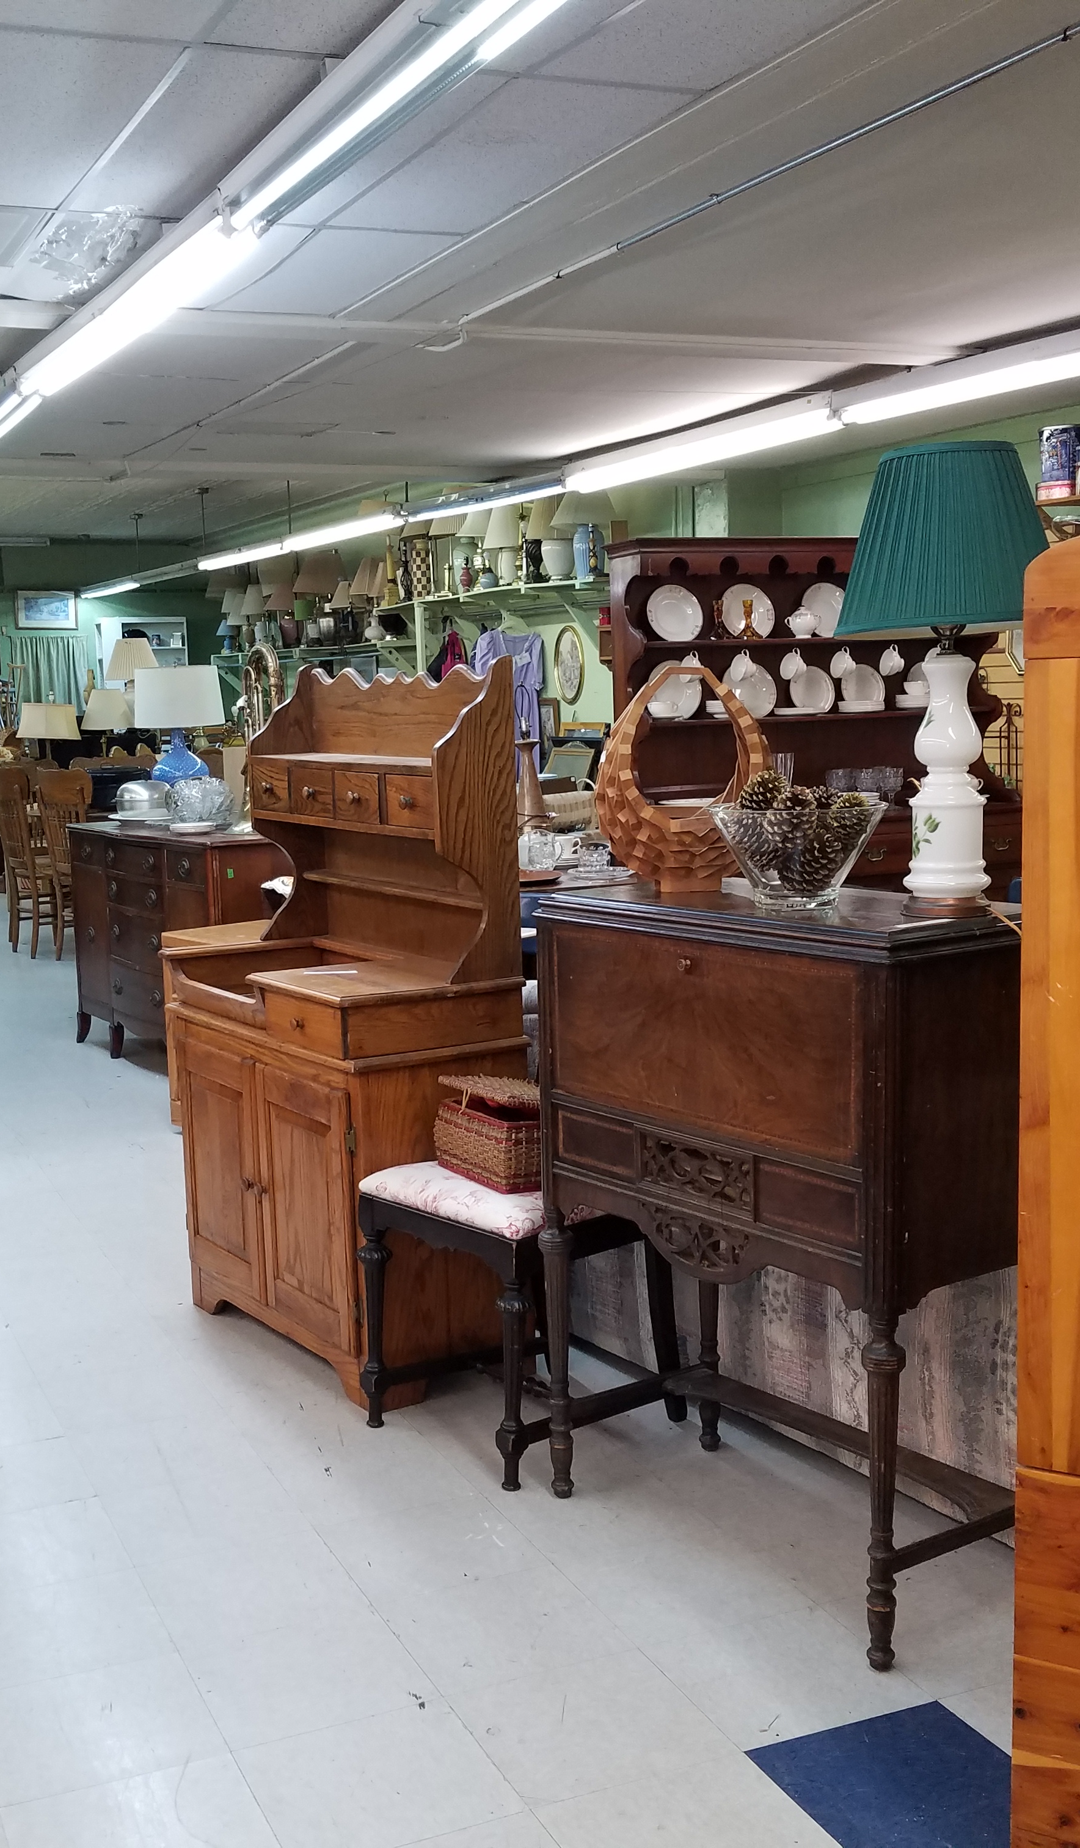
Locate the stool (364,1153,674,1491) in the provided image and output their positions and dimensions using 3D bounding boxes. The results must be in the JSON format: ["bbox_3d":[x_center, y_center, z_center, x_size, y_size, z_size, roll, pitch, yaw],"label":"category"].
[{"bbox_3d":[-0.033,0.723,3.540,0.460,0.486,0.430,-9,10,-42],"label":"stool"}]

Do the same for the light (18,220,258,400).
[{"bbox_3d":[-1.186,-1.678,5.206,0.120,0.090,2.440,-5,8,-25],"label":"light"}]

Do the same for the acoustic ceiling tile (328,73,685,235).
[{"bbox_3d":[-0.113,-1.678,4.089,0.385,0.020,1.220,-5,8,-24],"label":"acoustic ceiling tile"}]

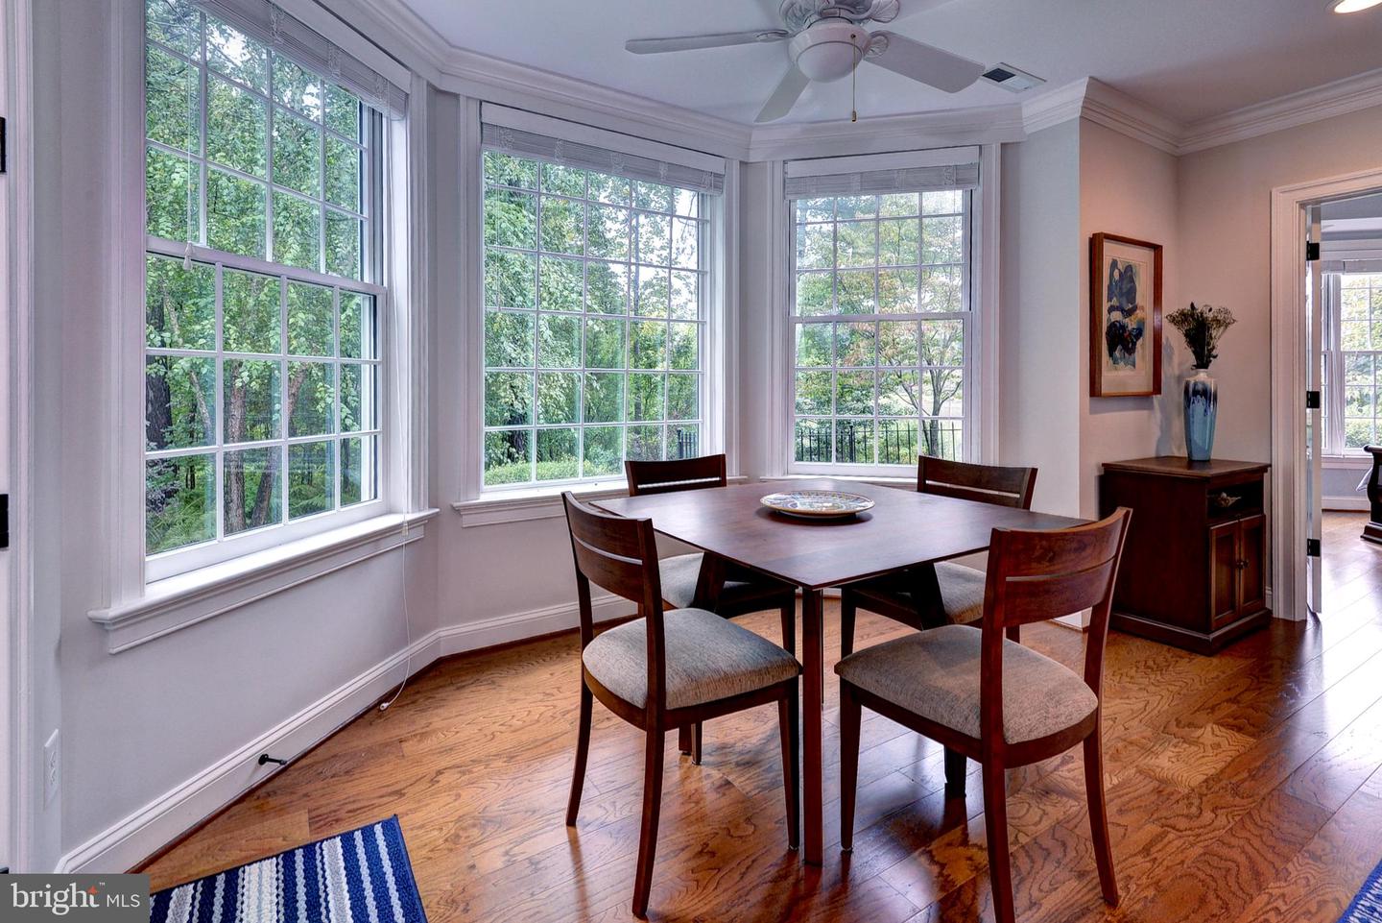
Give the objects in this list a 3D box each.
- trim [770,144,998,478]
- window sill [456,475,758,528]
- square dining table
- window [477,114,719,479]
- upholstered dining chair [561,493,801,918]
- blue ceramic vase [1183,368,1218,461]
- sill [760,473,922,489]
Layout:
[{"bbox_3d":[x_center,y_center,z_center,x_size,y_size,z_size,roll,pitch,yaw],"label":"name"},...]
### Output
[{"bbox_3d":[1.000,-0.764,3.272,1.156,1.726,0.110,1,4,13],"label":"trim"},{"bbox_3d":[-0.379,0.177,3.016,1.524,0.105,0.160,-2,5,-31],"label":"window sill"},{"bbox_3d":[0.375,0.527,1.796,1.000,0.766,1.000,-2,5,-32],"label":"square dining table"},{"bbox_3d":[-0.393,-0.738,3.036,1.282,1.690,0.130,-2,5,-31],"label":"window"},{"bbox_3d":[-0.032,0.513,1.561,0.495,0.852,0.450,-3,5,-32],"label":"upholstered dining chair"},{"bbox_3d":[2.570,-0.236,3.098,0.130,0.460,0.130,3,5,40],"label":"blue ceramic vase"},{"bbox_3d":[0.998,0.146,3.273,1.236,0.105,0.160,1,4,13],"label":"sill"}]

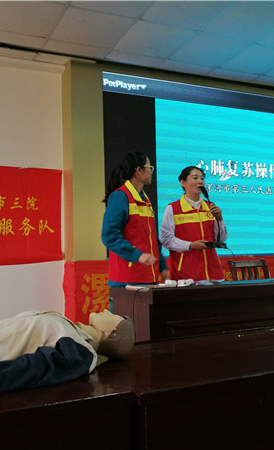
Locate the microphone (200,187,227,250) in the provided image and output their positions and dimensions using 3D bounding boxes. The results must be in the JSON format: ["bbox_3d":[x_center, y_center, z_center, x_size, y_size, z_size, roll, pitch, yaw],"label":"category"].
[{"bbox_3d":[0.528,-0.059,3.250,0.160,0.430,0.110,-4,-4,30],"label":"microphone"}]

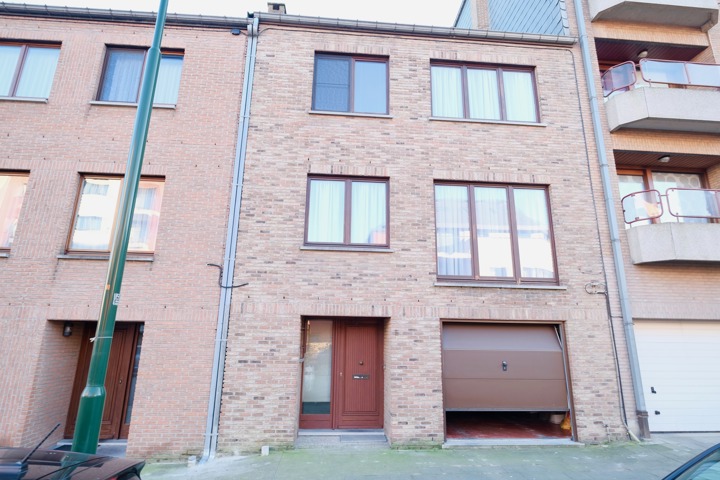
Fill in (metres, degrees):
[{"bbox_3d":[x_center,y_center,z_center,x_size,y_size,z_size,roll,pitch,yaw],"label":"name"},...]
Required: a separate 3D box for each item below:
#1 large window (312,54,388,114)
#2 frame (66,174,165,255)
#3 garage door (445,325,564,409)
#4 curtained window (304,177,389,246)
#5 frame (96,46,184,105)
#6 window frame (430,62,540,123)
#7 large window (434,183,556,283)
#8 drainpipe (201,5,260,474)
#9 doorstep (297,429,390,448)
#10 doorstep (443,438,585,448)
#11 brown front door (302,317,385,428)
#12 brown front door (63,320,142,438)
[{"bbox_3d":[-0.183,-3.236,7.945,1.564,1.350,0.110,2,-14,-4],"label":"large window"},{"bbox_3d":[-4.392,-0.452,6.929,1.547,1.496,0.110,2,-14,-4],"label":"frame"},{"bbox_3d":[2.596,2.272,6.931,2.320,1.550,0.180,2,-14,-4],"label":"garage door"},{"bbox_3d":[-0.227,-0.543,7.273,1.571,1.374,0.110,2,-14,-4],"label":"curtained window"},{"bbox_3d":[-4.342,-3.267,7.632,1.554,1.234,0.110,2,-14,-4],"label":"frame"},{"bbox_3d":[2.643,-3.139,8.139,2.329,1.329,0.110,2,-14,-4],"label":"window frame"},{"bbox_3d":[2.594,-0.136,7.389,2.349,2.020,0.110,2,-14,-4],"label":"large window"},{"bbox_3d":[-2.286,-0.605,6.938,0.186,8.344,0.100,2,-14,-4],"label":"drainpipe"},{"bbox_3d":[-0.309,3.443,6.586,1.571,0.100,0.850,2,-14,-4],"label":"doorstep"},{"bbox_3d":[2.584,3.503,6.505,2.451,0.065,0.350,2,-14,-4],"label":"doorstep"},{"bbox_3d":[-0.325,2.545,7.327,1.567,2.005,0.120,2,-14,-4],"label":"brown front door"},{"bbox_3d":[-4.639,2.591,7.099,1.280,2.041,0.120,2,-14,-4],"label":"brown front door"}]

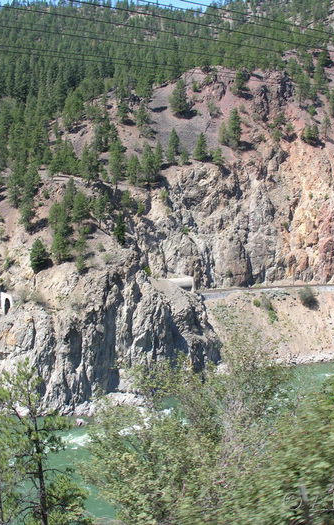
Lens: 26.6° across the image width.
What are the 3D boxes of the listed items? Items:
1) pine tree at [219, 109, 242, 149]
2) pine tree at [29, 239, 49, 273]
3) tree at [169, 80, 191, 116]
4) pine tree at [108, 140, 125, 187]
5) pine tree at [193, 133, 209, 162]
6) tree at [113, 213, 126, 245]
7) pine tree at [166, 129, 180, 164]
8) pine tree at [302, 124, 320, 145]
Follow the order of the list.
[{"bbox_3d":[36.040,-76.060,401.760,11.860,22.700,11.860,0,5,0],"label":"pine tree"},{"bbox_3d":[-50.260,-2.760,279.000,7.490,13.400,7.490,0,5,0],"label":"pine tree"},{"bbox_3d":[9.250,-113.060,485.000,13.570,26.040,13.570,0,3,0],"label":"tree"},{"bbox_3d":[-26.210,-51.380,367.350,8.870,23.870,8.870,0,5,0],"label":"pine tree"},{"bbox_3d":[21.450,-71.490,440.000,9.450,18.650,9.450,0,3,0],"label":"pine tree"},{"bbox_3d":[-22.680,-16.240,338.000,5.730,15.280,5.730,0,3,0],"label":"tree"},{"bbox_3d":[2.980,-62.800,383.160,7.200,19.490,7.200,0,5,0],"label":"pine tree"},{"bbox_3d":[83.900,-74.840,413.850,10.000,11.690,10.000,0,5,0],"label":"pine tree"}]

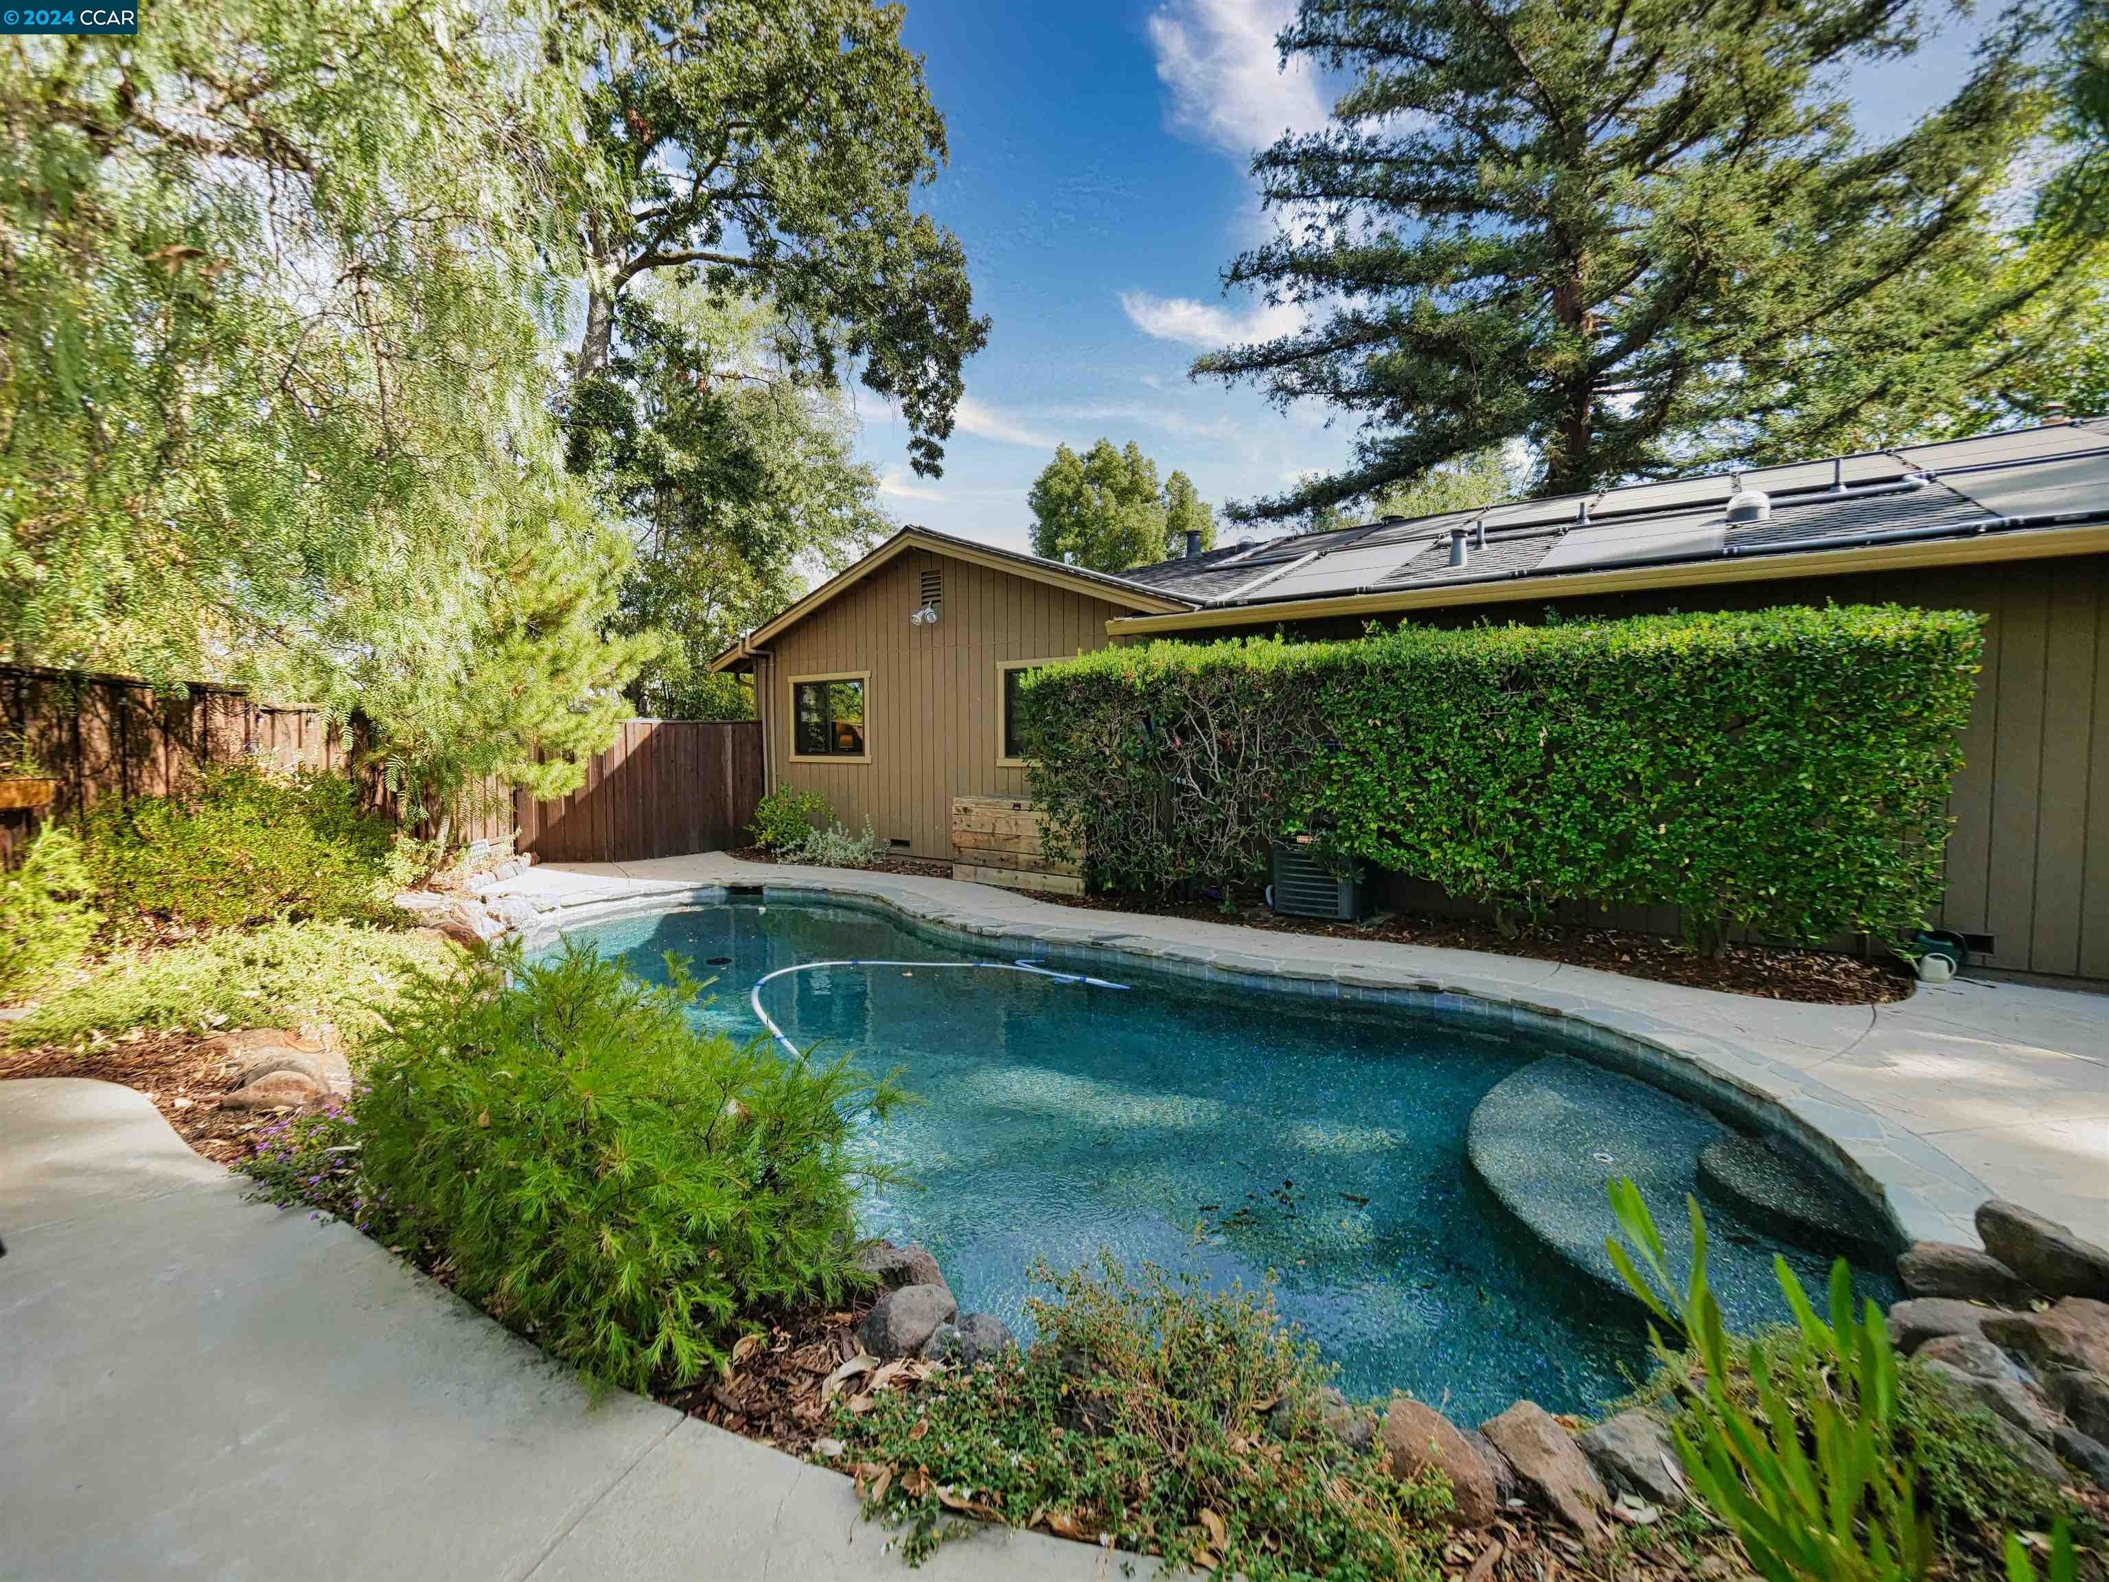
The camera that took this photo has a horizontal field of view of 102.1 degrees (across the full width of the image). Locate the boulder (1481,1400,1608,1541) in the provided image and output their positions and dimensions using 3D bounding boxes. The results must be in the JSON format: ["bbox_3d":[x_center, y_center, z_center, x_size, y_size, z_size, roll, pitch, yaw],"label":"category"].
[{"bbox_3d":[0.945,1.326,1.679,0.200,0.200,0.260,-2,4,-25],"label":"boulder"}]

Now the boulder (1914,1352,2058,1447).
[{"bbox_3d":[2.090,1.341,1.940,0.210,0.140,0.270,0,3,0],"label":"boulder"}]

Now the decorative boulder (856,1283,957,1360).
[{"bbox_3d":[-0.365,1.319,2.139,0.240,0.165,0.220,0,3,0],"label":"decorative boulder"}]

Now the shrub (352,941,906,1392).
[{"bbox_3d":[-1.080,0.905,2.286,1.380,0.930,1.120,2,4,30],"label":"shrub"}]

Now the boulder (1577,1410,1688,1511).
[{"bbox_3d":[1.165,1.347,1.740,0.200,0.150,0.220,-2,4,-25],"label":"boulder"}]

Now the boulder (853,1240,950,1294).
[{"bbox_3d":[-0.410,1.314,2.309,0.260,0.160,0.220,0,3,0],"label":"boulder"}]

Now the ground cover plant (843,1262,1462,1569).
[{"bbox_3d":[0.110,1.232,1.744,1.220,0.350,0.600,1,4,20],"label":"ground cover plant"}]

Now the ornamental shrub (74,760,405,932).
[{"bbox_3d":[-5.750,0.388,6.132,1.300,1.200,1.900,2,4,30],"label":"ornamental shrub"}]

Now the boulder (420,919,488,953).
[{"bbox_3d":[-4.250,1.052,6.071,0.450,0.270,0.380,0,3,0],"label":"boulder"}]

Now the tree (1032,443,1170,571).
[{"bbox_3d":[1.300,-5.133,24.746,4.300,10.400,4.300,0,3,0],"label":"tree"}]

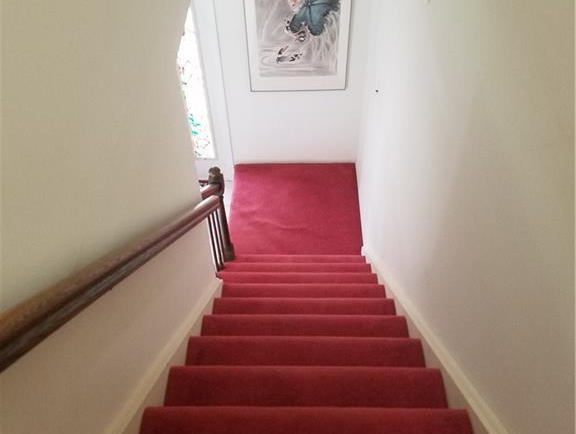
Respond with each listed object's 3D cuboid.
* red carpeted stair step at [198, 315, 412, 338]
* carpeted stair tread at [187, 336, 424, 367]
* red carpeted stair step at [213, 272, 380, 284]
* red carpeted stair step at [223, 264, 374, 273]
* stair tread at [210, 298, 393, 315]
[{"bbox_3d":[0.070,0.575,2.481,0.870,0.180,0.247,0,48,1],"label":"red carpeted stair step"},{"bbox_3d":[0.062,0.564,2.146,0.880,0.050,0.255,0,47,1],"label":"carpeted stair tread"},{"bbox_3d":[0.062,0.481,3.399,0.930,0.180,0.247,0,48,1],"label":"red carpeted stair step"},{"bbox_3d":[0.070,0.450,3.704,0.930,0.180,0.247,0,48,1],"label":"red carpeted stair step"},{"bbox_3d":[0.078,0.502,2.765,0.880,0.050,0.255,0,47,1],"label":"stair tread"}]

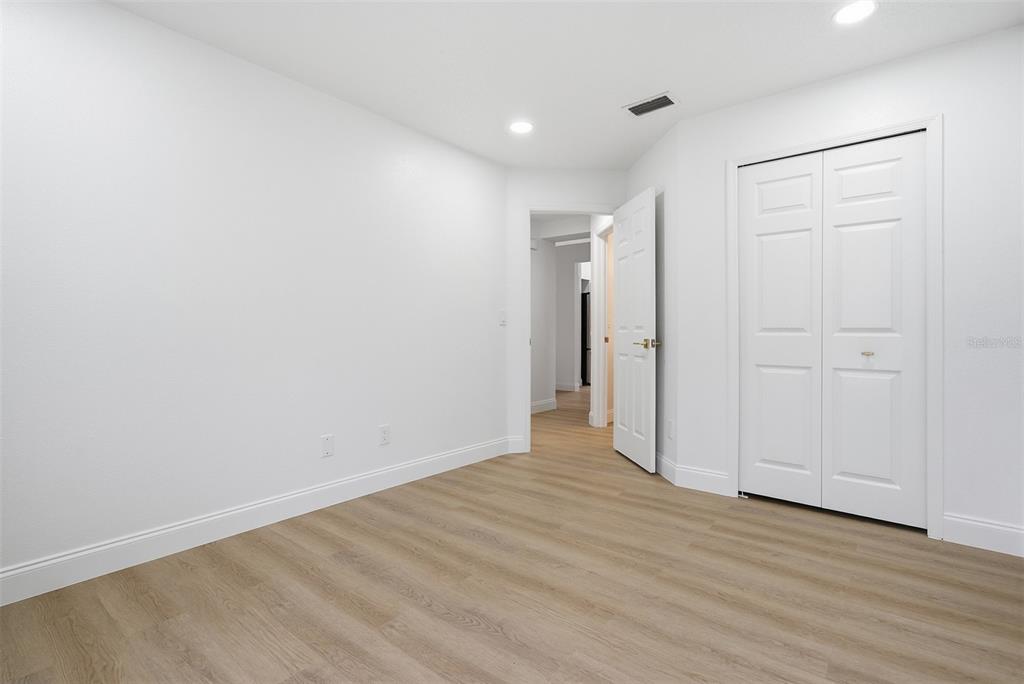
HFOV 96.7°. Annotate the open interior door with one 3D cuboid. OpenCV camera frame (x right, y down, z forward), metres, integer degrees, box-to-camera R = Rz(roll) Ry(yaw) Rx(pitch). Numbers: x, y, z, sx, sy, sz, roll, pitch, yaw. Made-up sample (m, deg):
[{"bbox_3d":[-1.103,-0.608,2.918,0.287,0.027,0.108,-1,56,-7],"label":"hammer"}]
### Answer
[{"bbox_3d":[0.958,-0.078,3.584,0.040,2.030,0.692,0,1,-10],"label":"open interior door"}]

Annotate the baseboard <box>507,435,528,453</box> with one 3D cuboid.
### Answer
[{"bbox_3d":[0.049,0.870,3.867,0.188,0.150,0.028,0,1,-8],"label":"baseboard"}]

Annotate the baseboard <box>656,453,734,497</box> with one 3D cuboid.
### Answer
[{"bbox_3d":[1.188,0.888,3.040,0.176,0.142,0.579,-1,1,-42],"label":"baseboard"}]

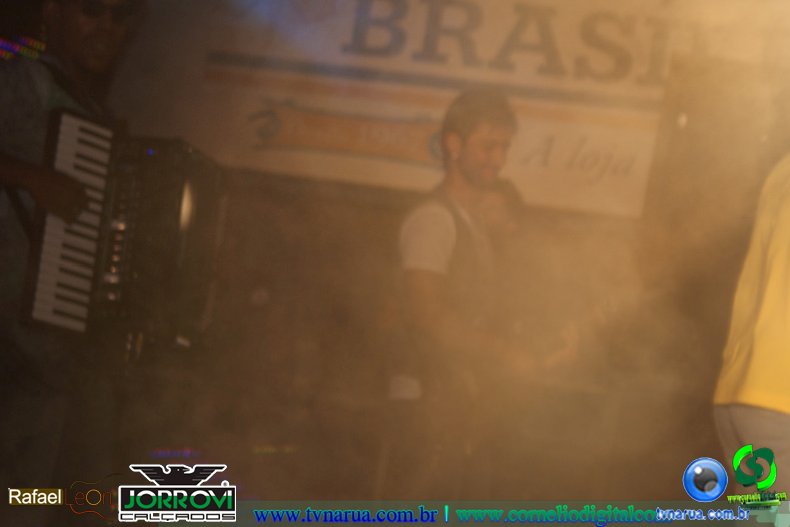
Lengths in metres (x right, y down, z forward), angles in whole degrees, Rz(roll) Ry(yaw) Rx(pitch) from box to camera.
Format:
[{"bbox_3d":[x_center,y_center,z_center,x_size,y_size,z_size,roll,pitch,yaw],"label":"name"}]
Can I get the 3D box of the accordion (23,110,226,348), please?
[{"bbox_3d":[-0.565,-0.052,4.730,0.195,0.455,0.390,-7,-18,44],"label":"accordion"}]

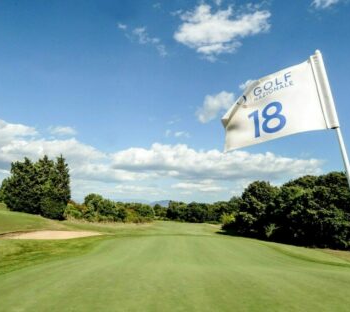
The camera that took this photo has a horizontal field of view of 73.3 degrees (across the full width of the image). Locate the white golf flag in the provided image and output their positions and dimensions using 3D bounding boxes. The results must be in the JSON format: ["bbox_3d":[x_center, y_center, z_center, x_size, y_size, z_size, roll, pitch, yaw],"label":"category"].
[{"bbox_3d":[0.430,-0.245,1.075,0.470,0.370,0.100,-12,-16,23],"label":"white golf flag"}]

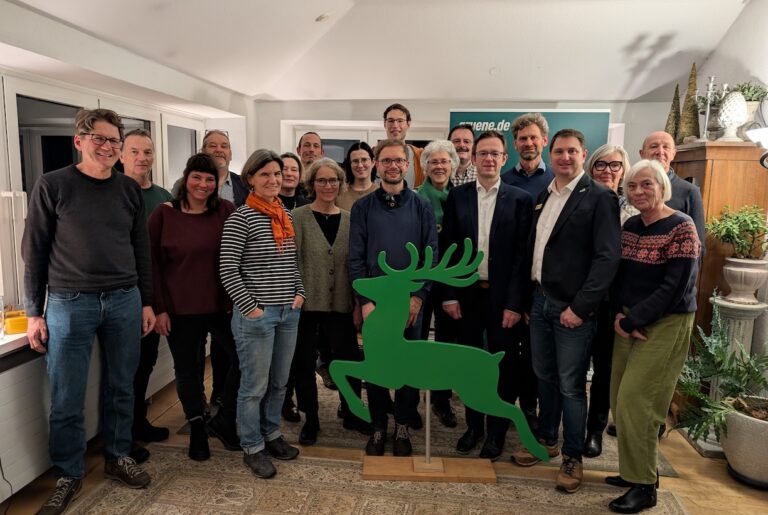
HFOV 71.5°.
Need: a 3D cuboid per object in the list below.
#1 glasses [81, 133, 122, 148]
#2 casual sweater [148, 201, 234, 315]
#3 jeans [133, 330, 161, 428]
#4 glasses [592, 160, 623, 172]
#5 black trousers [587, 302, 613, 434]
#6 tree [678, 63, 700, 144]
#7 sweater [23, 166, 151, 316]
[{"bbox_3d":[-1.333,-0.560,2.524,0.145,0.050,0.142,13,8,42],"label":"glasses"},{"bbox_3d":[-1.056,0.000,2.942,0.460,0.625,0.270,-3,9,-25],"label":"casual sweater"},{"bbox_3d":[-1.383,0.567,3.006,0.320,0.900,0.370,7,10,39],"label":"jeans"},{"bbox_3d":[1.212,-0.487,2.870,0.145,0.055,0.145,6,9,32],"label":"glasses"},{"bbox_3d":[1.253,0.598,3.117,0.370,0.914,0.280,2,7,15],"label":"black trousers"},{"bbox_3d":[1.953,-0.983,3.405,0.125,0.505,0.125,5,9,30],"label":"tree"},{"bbox_3d":[-1.412,-0.087,2.566,0.530,0.710,0.300,-4,9,-33],"label":"sweater"}]

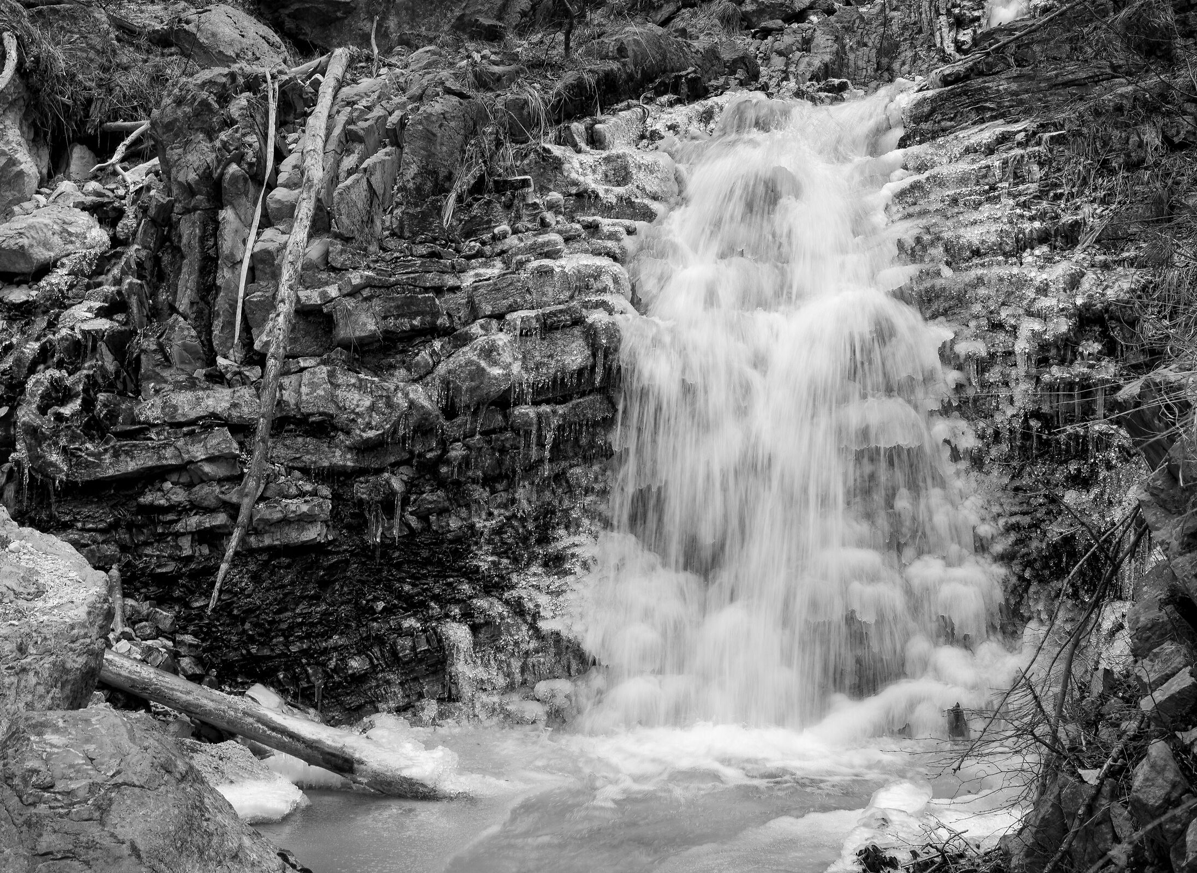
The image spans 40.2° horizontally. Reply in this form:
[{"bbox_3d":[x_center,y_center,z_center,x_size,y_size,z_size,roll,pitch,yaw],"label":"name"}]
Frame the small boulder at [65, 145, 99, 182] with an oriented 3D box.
[{"bbox_3d":[-3.879,-2.061,12.300,0.250,0.270,0.210,0,-2,0],"label":"small boulder"}]

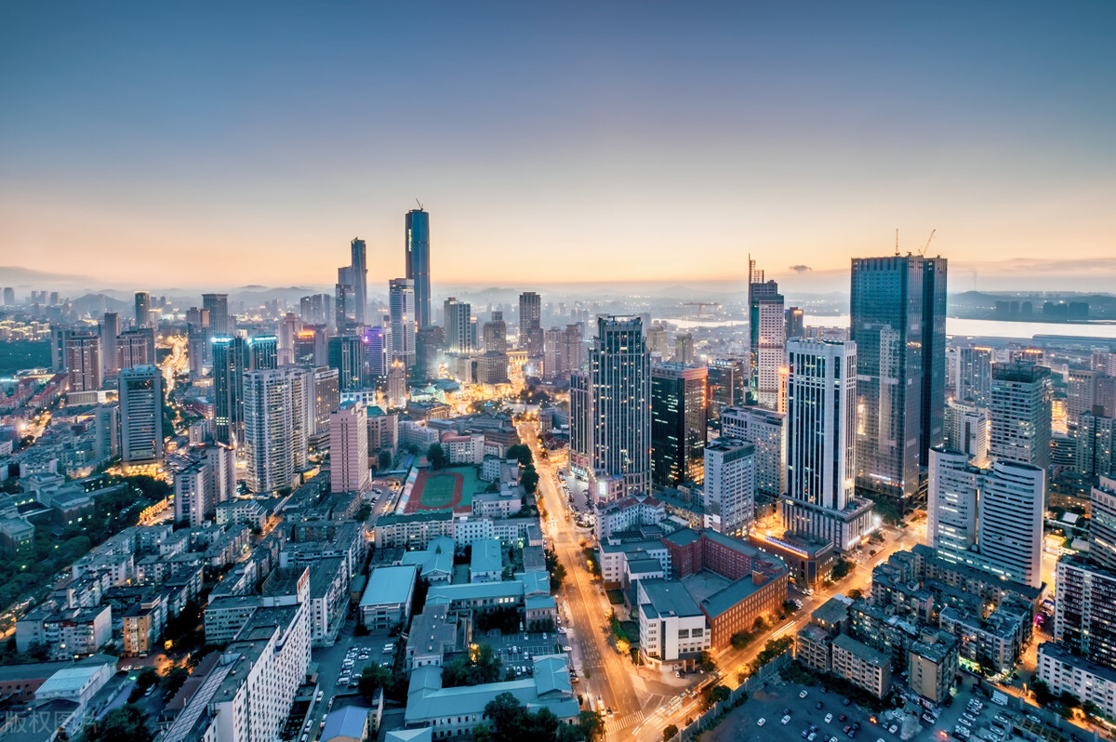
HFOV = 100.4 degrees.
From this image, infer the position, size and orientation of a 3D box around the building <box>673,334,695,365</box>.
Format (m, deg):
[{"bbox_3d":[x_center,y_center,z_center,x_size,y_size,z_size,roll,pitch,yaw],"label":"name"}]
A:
[{"bbox_3d":[238.000,-24.070,868.923,33.000,95.000,20.000,-5,8,-38],"label":"building"}]

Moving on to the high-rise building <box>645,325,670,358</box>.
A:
[{"bbox_3d":[219.160,-46.730,1016.140,33.000,101.000,26.000,-4,8,-34],"label":"high-rise building"}]

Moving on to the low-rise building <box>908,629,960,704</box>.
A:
[{"bbox_3d":[169.038,131.539,209.350,25.000,18.500,10.400,-5,8,-38],"label":"low-rise building"}]

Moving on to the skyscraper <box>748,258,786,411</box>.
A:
[{"bbox_3d":[247.870,-18.120,550.170,29.000,206.000,33.000,1,7,7],"label":"skyscraper"}]

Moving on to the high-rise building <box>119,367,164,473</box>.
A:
[{"bbox_3d":[-424.510,49.910,475.000,32.000,106.000,22.000,-3,7,-27],"label":"high-rise building"}]

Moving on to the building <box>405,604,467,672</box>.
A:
[{"bbox_3d":[-60.000,133.500,231.000,26.000,11.000,34.000,-1,6,-8],"label":"building"}]

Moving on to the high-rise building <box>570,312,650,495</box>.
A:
[{"bbox_3d":[45.560,27.140,427.530,70.000,158.000,48.000,0,7,3],"label":"high-rise building"}]

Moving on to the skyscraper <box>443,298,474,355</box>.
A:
[{"bbox_3d":[-254.090,-111.240,1170.000,46.000,145.000,48.000,3,7,27],"label":"skyscraper"}]

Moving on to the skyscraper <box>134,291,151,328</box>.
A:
[{"bbox_3d":[-1283.250,-162.110,1439.331,31.000,168.000,31.000,-5,8,-40],"label":"skyscraper"}]

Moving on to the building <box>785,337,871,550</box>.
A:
[{"bbox_3d":[198.501,47.438,339.360,43.000,139.000,44.000,-5,8,-38],"label":"building"}]

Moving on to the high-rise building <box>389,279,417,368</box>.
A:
[{"bbox_3d":[-317.550,-90.320,950.000,37.000,196.000,37.000,2,6,17],"label":"high-rise building"}]

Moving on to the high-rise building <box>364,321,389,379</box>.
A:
[{"bbox_3d":[-312.860,-21.800,801.430,36.000,126.000,29.000,-1,7,-5],"label":"high-rise building"}]

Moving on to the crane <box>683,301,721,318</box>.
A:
[{"bbox_3d":[803.400,-332.800,2597.920,200.000,100.000,40.000,1,7,8],"label":"crane"}]

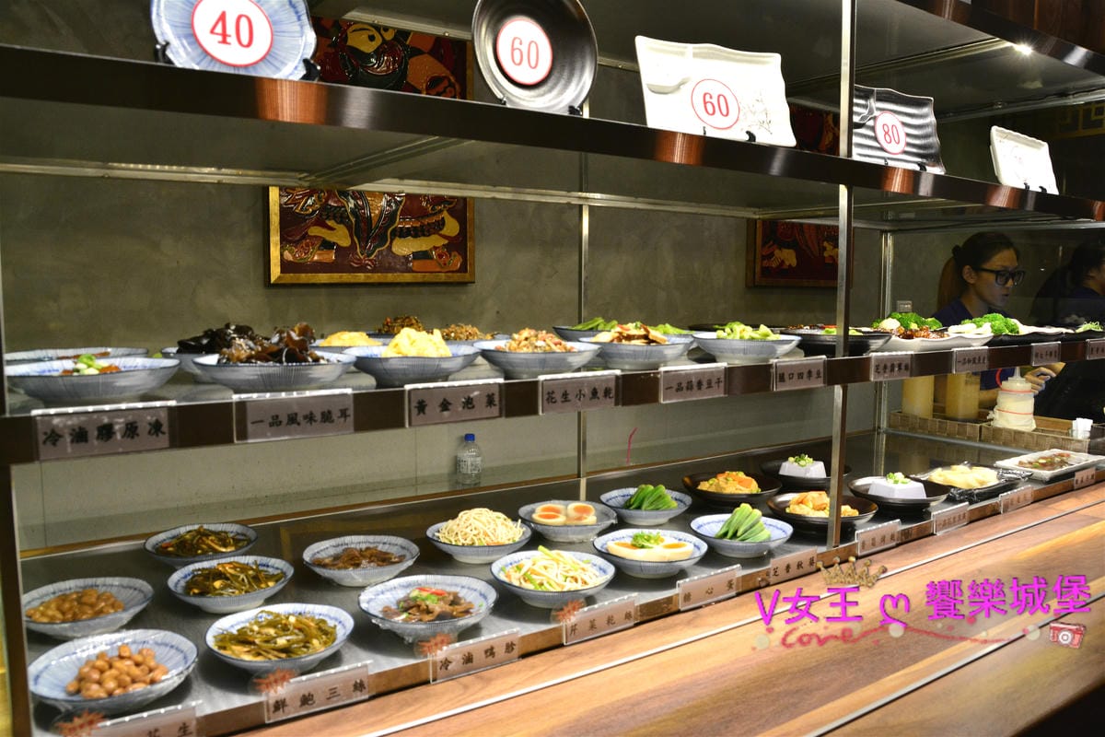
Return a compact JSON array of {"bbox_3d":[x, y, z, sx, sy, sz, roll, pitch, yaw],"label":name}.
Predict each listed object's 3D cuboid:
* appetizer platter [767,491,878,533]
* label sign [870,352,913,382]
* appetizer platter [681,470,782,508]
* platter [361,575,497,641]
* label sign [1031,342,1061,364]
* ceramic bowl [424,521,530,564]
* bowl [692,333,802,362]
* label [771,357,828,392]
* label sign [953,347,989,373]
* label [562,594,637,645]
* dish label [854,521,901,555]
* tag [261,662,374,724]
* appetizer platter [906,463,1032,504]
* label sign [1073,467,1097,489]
[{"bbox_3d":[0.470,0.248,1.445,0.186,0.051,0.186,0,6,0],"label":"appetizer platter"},{"bbox_3d":[0.558,-0.004,1.358,0.120,0.044,0.010,-4,7,-34],"label":"label sign"},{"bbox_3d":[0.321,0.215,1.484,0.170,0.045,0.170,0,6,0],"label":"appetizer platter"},{"bbox_3d":[-0.149,0.293,1.000,0.163,0.044,0.163,0,6,0],"label":"platter"},{"bbox_3d":[0.901,-0.027,1.512,0.106,0.038,0.010,-4,7,-33],"label":"label sign"},{"bbox_3d":[-0.113,0.270,1.280,0.163,0.038,0.163,0,6,0],"label":"ceramic bowl"},{"bbox_3d":[0.272,-0.030,1.160,0.149,0.036,0.149,0,6,0],"label":"bowl"},{"bbox_3d":[0.364,0.008,1.225,0.119,0.042,0.008,-4,7,-33],"label":"label"},{"bbox_3d":[0.764,-0.016,1.519,0.119,0.042,0.008,-4,7,-33],"label":"label sign"},{"bbox_3d":[0.060,0.295,0.972,0.108,0.039,0.010,-4,7,-33],"label":"label"},{"bbox_3d":[0.544,0.282,1.390,0.119,0.042,0.008,-4,7,-33],"label":"dish label"},{"bbox_3d":[-0.237,0.331,0.851,0.117,0.038,0.010,-4,7,-34],"label":"tag"},{"bbox_3d":[0.778,0.210,1.541,0.235,0.044,0.125,-4,7,-33],"label":"appetizer platter"},{"bbox_3d":[1.066,0.222,1.657,0.093,0.036,0.010,-4,7,-33],"label":"label sign"}]

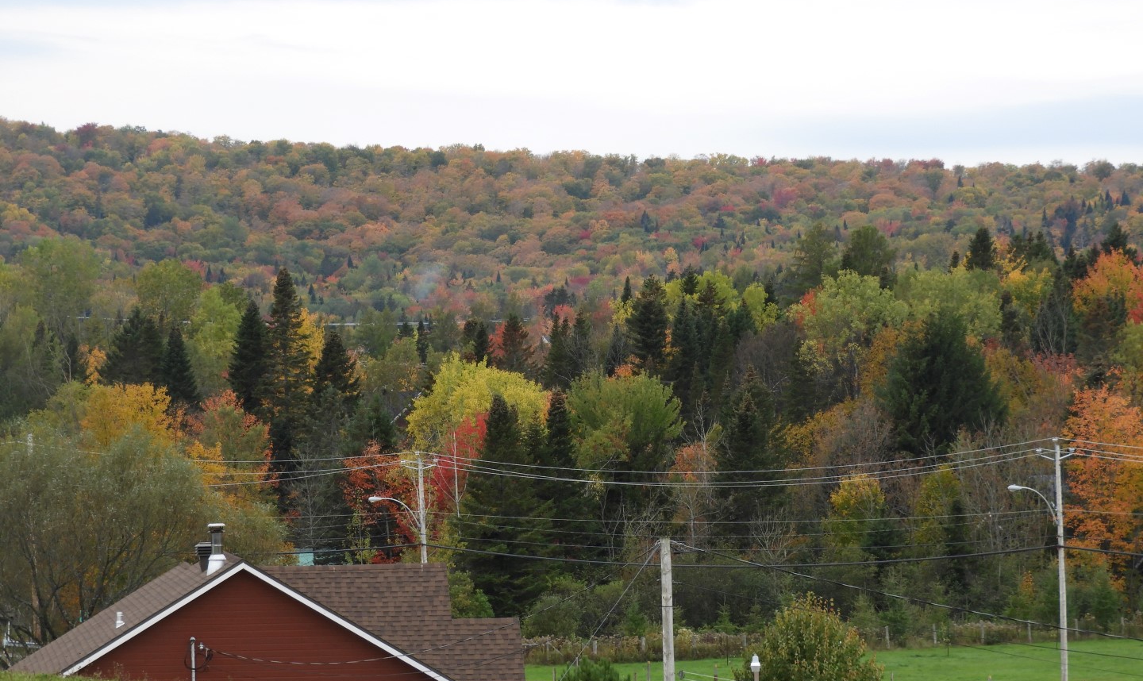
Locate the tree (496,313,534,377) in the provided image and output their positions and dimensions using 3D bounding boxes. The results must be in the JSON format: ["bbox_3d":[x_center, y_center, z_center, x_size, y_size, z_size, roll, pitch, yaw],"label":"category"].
[{"bbox_3d":[-5.051,2.994,500.000,4.300,11.000,4.300,-1,-1,0],"label":"tree"}]

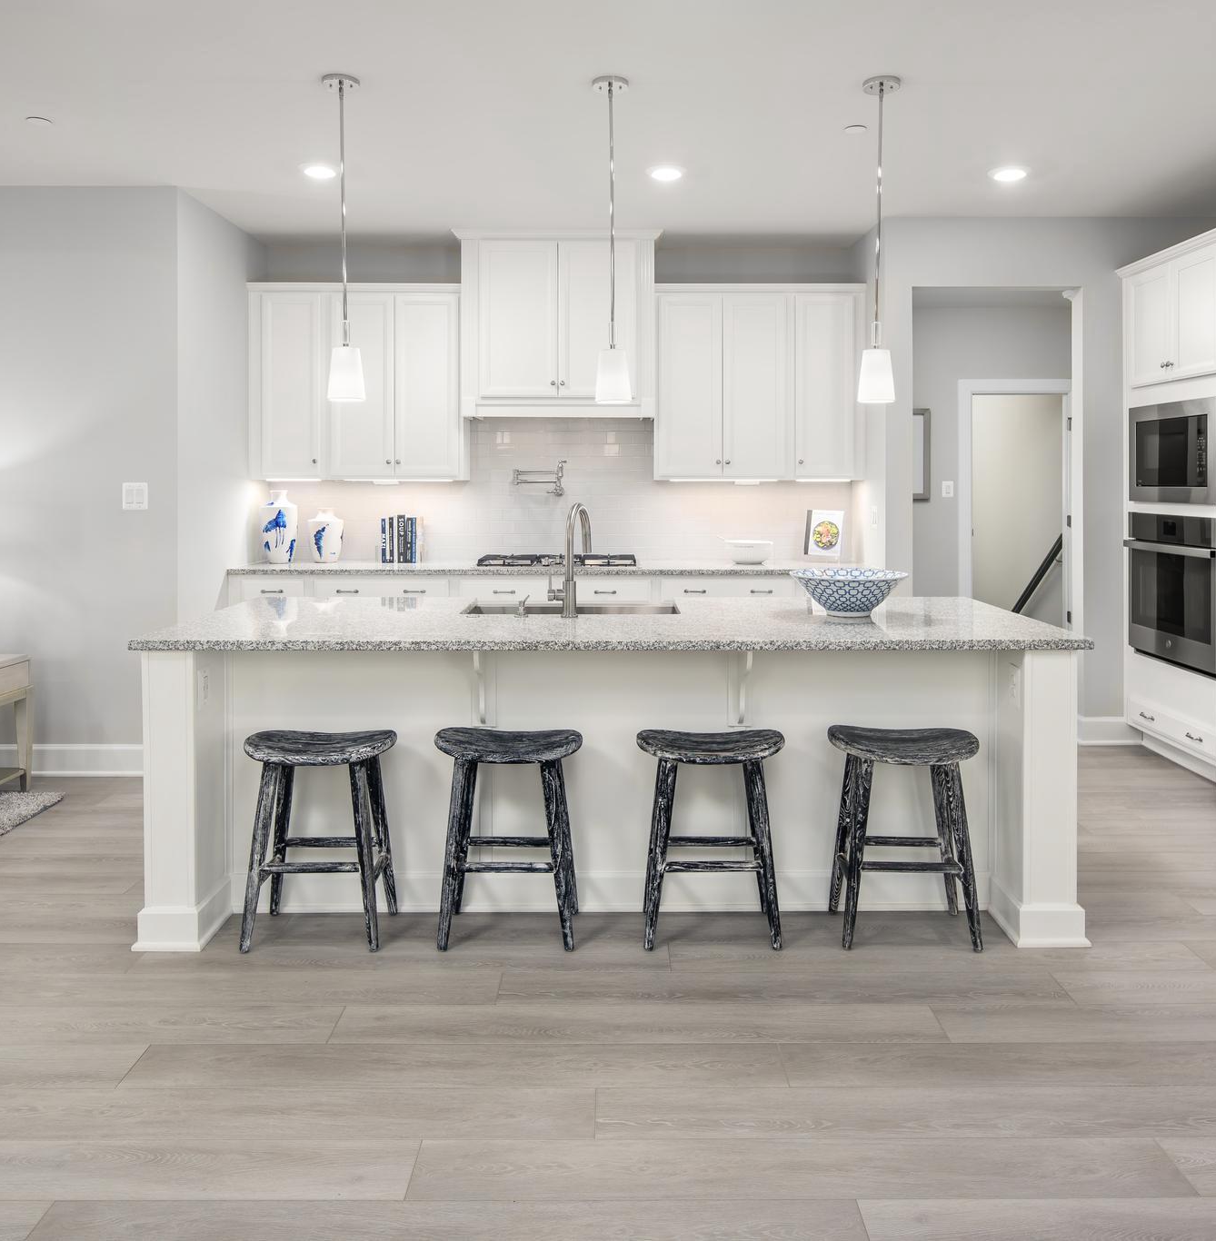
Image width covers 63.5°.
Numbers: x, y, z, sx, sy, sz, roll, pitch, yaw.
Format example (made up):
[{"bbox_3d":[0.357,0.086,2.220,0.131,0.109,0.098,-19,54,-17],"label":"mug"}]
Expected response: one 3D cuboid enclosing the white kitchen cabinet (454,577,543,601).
[{"bbox_3d":[-0.545,0.168,5.414,0.485,0.869,0.566,0,5,0],"label":"white kitchen cabinet"}]

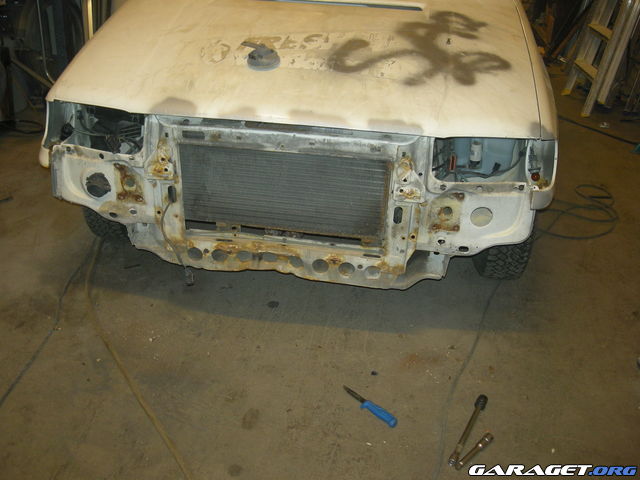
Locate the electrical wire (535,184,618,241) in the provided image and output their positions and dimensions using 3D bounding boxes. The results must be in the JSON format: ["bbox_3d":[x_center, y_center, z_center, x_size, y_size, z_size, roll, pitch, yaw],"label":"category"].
[{"bbox_3d":[1.152,-0.150,2.940,0.420,0.040,0.550,6,31,7],"label":"electrical wire"}]

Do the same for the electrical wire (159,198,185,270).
[{"bbox_3d":[-0.478,-0.012,2.082,0.060,0.235,0.045,6,31,7],"label":"electrical wire"}]

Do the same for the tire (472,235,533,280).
[{"bbox_3d":[0.681,-0.166,2.382,0.195,0.610,0.610,5,31,5],"label":"tire"}]

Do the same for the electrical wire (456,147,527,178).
[{"bbox_3d":[0.513,-0.231,1.952,0.200,0.090,0.060,6,31,7],"label":"electrical wire"}]

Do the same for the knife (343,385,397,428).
[{"bbox_3d":[0.138,0.472,1.854,0.034,0.022,0.211,-21,37,-34],"label":"knife"}]

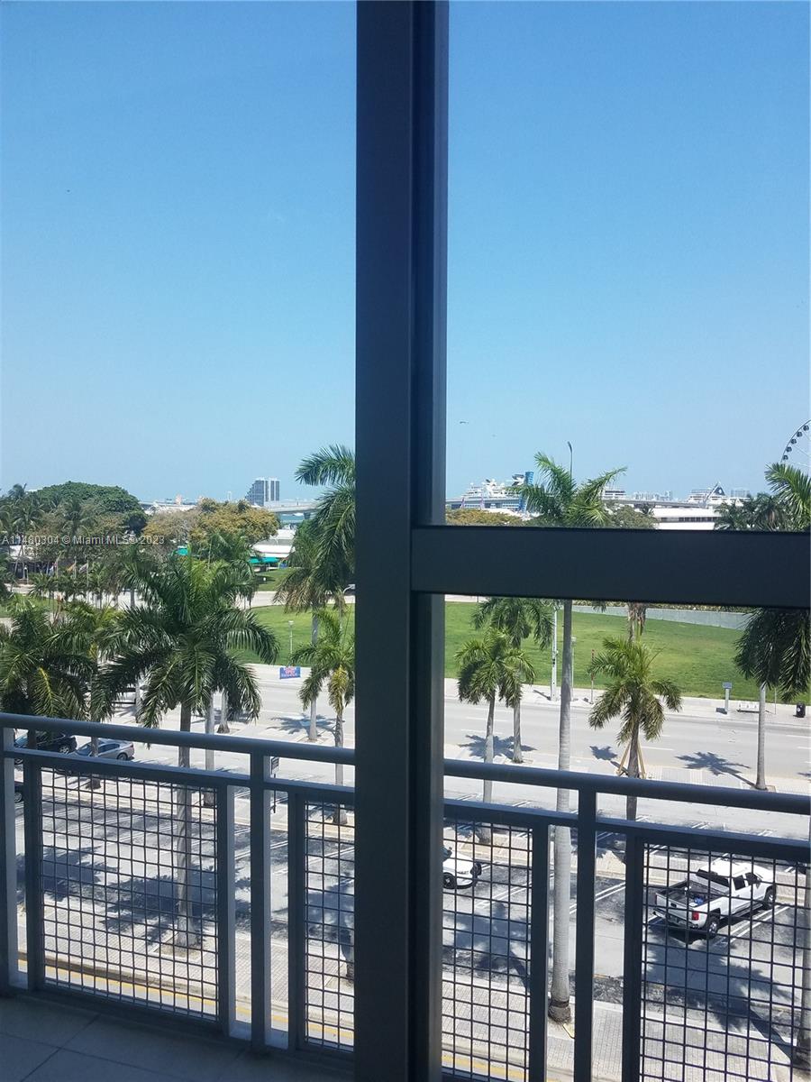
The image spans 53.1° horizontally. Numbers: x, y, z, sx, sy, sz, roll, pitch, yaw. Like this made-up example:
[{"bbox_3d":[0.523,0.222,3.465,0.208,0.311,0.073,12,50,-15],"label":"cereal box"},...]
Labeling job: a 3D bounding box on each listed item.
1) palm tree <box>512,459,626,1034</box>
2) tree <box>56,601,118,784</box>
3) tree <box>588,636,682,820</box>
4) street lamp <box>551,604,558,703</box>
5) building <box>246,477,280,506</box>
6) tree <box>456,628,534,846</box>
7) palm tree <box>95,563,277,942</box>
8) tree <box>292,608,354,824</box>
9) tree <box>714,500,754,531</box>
[{"bbox_3d":[5.023,6.257,25.296,3.900,17.910,3.900,0,3,0],"label":"palm tree"},{"bbox_3d":[-17.625,8.717,46.062,4.300,10.590,4.300,0,3,0],"label":"tree"},{"bbox_3d":[10.372,9.472,36.981,4.300,10.440,4.300,0,3,0],"label":"tree"},{"bbox_3d":[12.330,9.160,67.168,0.600,8.150,0.600,0,3,0],"label":"street lamp"},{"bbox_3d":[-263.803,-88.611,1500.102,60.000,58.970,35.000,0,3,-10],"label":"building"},{"bbox_3d":[4.299,9.354,39.335,3.900,10.340,3.900,0,3,0],"label":"tree"},{"bbox_3d":[-7.870,7.711,29.690,6.400,14.360,6.400,0,3,0],"label":"palm tree"},{"bbox_3d":[-3.518,8.873,41.279,4.600,10.980,4.600,0,3,0],"label":"tree"},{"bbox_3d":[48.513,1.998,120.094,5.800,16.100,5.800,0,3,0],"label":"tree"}]

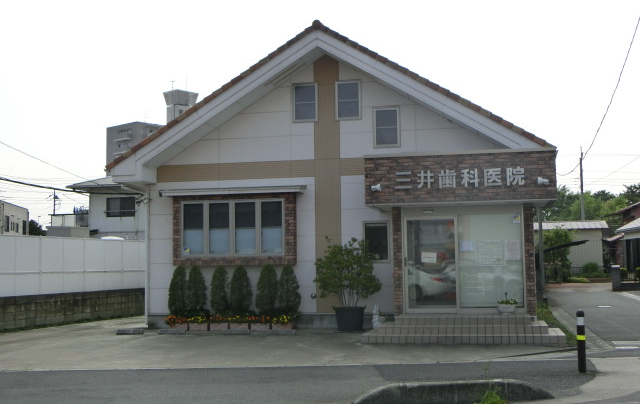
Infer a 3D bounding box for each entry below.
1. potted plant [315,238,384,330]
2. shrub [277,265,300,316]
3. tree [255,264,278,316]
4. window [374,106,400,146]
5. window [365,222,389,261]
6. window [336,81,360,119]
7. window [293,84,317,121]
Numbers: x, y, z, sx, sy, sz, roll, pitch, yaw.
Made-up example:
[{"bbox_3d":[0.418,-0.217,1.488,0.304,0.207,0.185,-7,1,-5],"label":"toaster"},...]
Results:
[{"bbox_3d":[0.630,1.851,18.595,1.543,2.113,1.400,-2,-4,12],"label":"potted plant"},{"bbox_3d":[-0.714,2.091,19.330,0.546,1.278,0.546,-1,-4,0],"label":"shrub"},{"bbox_3d":[-1.256,2.097,19.439,0.526,1.297,0.526,-1,-4,0],"label":"tree"},{"bbox_3d":[1.574,-1.759,19.576,0.633,1.009,0.100,-2,-4,12],"label":"window"},{"bbox_3d":[1.320,0.920,19.335,0.596,0.915,0.100,-2,-4,12],"label":"window"},{"bbox_3d":[0.670,-2.424,19.818,0.621,0.976,0.100,-2,-4,12],"label":"window"},{"bbox_3d":[-0.361,-2.384,20.035,0.617,0.974,0.100,-2,-4,12],"label":"window"}]

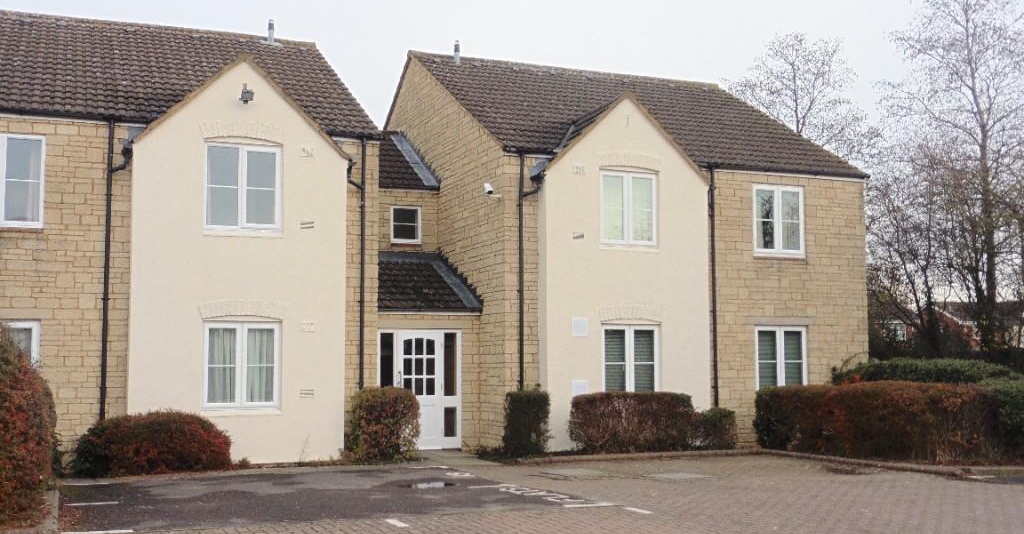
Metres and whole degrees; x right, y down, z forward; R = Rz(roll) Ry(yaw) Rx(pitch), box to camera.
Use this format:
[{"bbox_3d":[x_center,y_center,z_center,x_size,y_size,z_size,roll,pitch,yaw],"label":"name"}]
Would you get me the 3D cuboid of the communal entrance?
[{"bbox_3d":[-1.584,2.134,17.493,1.494,2.056,0.150,2,-5,-22],"label":"communal entrance"}]

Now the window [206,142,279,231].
[{"bbox_3d":[-4.020,-1.200,15.116,1.097,1.296,0.100,2,-5,-22],"label":"window"}]

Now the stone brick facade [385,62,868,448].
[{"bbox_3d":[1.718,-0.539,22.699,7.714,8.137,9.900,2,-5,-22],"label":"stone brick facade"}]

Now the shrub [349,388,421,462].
[{"bbox_3d":[-1.975,2.426,15.738,1.020,1.100,0.950,2,-5,-22],"label":"shrub"}]

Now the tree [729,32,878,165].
[{"bbox_3d":[9.578,-1.706,33.506,5.000,12.200,5.000,2,-5,-22],"label":"tree"}]

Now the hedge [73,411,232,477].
[{"bbox_3d":[-4.889,2.396,13.864,2.030,0.870,0.950,2,-5,-22],"label":"hedge"}]

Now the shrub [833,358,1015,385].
[{"bbox_3d":[7.097,2.336,17.462,3.000,1.500,1.300,-2,-5,23],"label":"shrub"}]

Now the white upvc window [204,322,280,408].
[{"bbox_3d":[-3.988,1.457,14.904,1.101,1.283,0.100,2,-5,-22],"label":"white upvc window"}]

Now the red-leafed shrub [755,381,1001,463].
[{"bbox_3d":[5.748,2.414,16.046,3.450,1.120,1.100,-4,-6,41],"label":"red-leafed shrub"}]

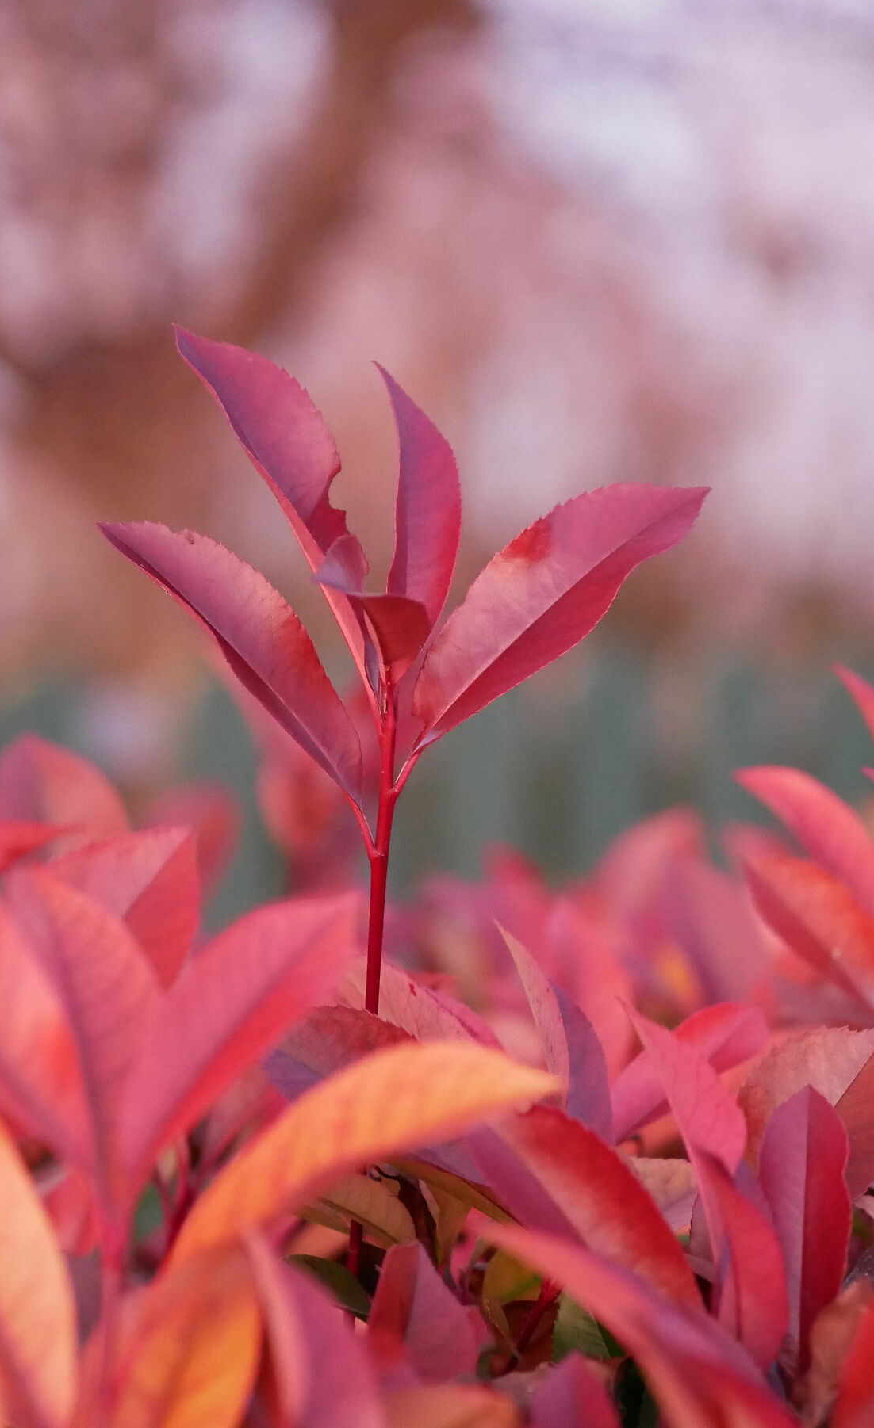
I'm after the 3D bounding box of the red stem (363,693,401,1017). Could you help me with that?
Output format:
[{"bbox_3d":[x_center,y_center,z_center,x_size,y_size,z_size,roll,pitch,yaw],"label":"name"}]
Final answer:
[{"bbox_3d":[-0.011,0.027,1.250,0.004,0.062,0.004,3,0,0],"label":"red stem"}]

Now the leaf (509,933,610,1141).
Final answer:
[{"bbox_3d":[0.024,0.066,1.310,0.015,0.052,0.014,-18,-12,-19],"label":"leaf"}]

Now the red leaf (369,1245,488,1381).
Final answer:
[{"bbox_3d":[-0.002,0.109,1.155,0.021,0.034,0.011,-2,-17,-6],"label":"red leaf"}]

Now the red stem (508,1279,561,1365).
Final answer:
[{"bbox_3d":[0.019,0.116,1.260,0.004,0.018,0.004,25,0,0],"label":"red stem"}]

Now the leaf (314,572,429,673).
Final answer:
[{"bbox_3d":[-0.012,-0.016,1.185,0.020,0.020,0.014,-17,30,-9],"label":"leaf"}]

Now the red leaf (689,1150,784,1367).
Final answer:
[{"bbox_3d":[0.053,0.097,1.170,0.013,0.040,0.010,-17,0,-29],"label":"red leaf"}]

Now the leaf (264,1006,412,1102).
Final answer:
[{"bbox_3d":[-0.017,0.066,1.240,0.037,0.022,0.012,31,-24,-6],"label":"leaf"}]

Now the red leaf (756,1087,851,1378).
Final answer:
[{"bbox_3d":[0.069,0.098,1.240,0.017,0.055,0.013,1,-7,-6],"label":"red leaf"}]

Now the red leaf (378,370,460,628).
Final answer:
[{"bbox_3d":[-0.004,-0.039,1.300,0.017,0.062,0.016,-4,-14,-13],"label":"red leaf"}]

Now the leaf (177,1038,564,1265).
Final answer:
[{"bbox_3d":[-0.013,0.073,1.120,0.072,0.024,0.022,-27,-22,-6],"label":"leaf"}]

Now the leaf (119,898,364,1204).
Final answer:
[{"bbox_3d":[-0.033,0.055,1.080,0.021,0.064,0.013,33,-10,27],"label":"leaf"}]

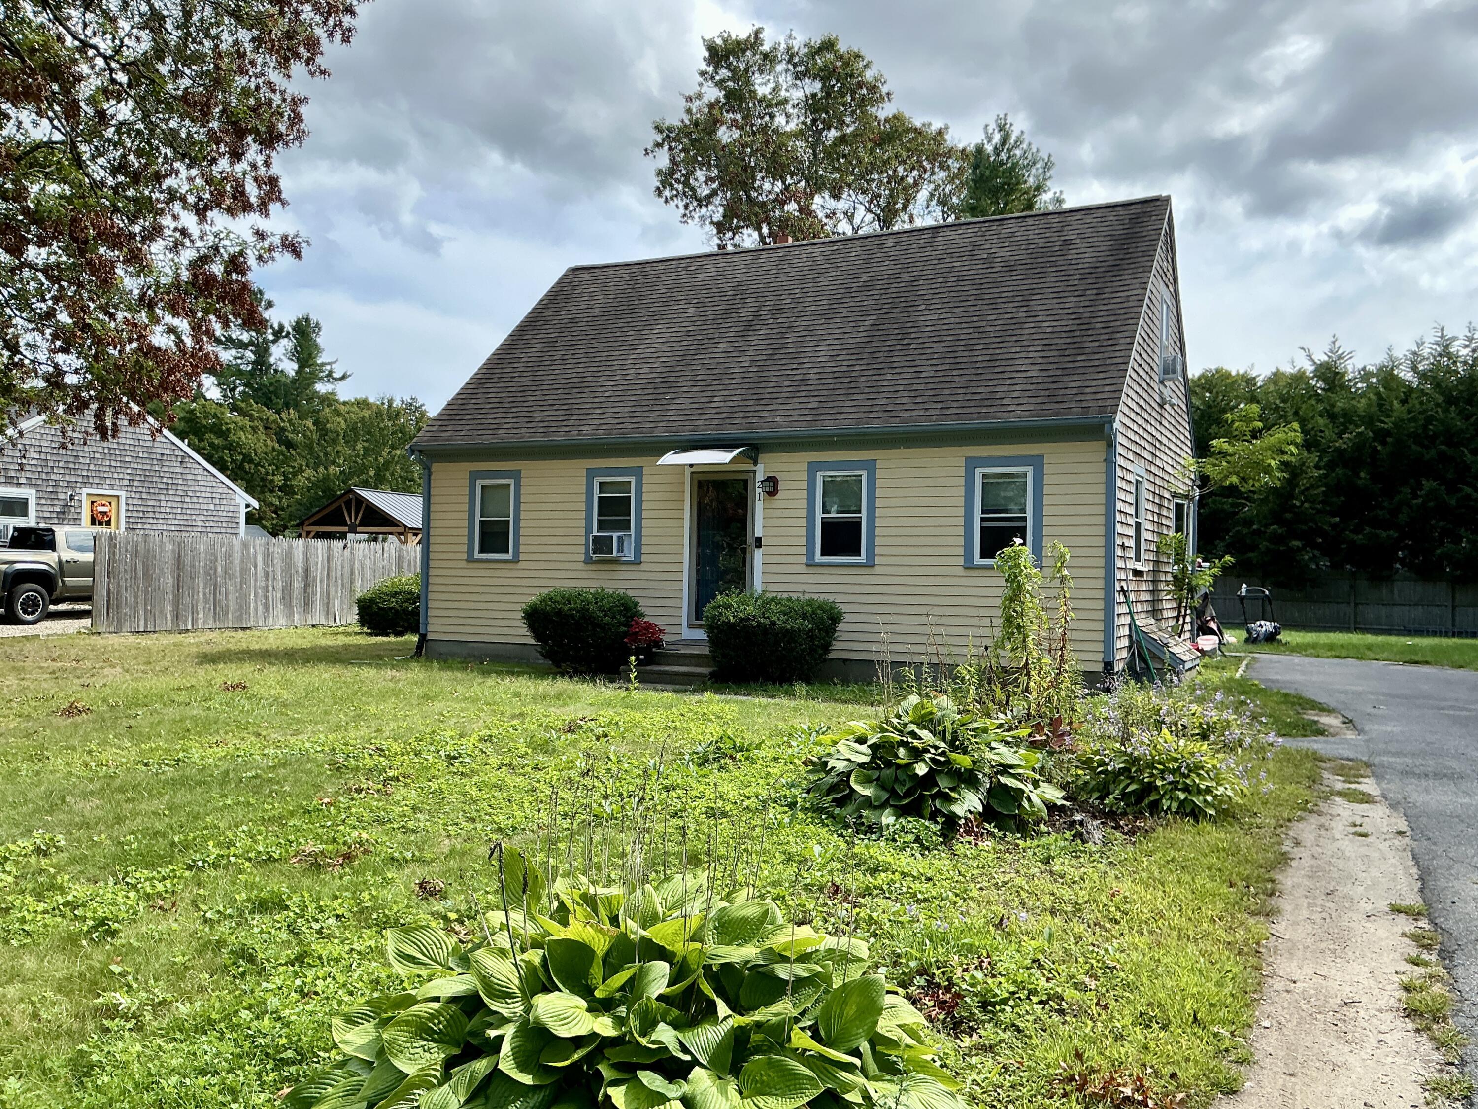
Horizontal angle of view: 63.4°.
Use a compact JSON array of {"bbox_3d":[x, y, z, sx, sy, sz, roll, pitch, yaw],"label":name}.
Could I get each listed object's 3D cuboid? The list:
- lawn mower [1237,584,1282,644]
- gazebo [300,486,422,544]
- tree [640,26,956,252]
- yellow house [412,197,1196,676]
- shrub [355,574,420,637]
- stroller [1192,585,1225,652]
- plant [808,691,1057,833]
[{"bbox_3d":[9.398,1.140,21.600,0.580,1.020,1.400,1,-1,6],"label":"lawn mower"},{"bbox_3d":[-9.428,-0.107,33.556,3.600,3.270,4.200,1,-1,22],"label":"gazebo"},{"bbox_3d":[1.749,-6.056,31.500,8.500,15.500,8.200,1,-1,0],"label":"tree"},{"bbox_3d":[1.547,-1.736,18.719,9.960,6.770,8.350,1,-1,27],"label":"yellow house"},{"bbox_3d":[-6.257,0.944,22.300,1.750,1.170,1.600,1,-1,-15],"label":"shrub"},{"bbox_3d":[8.106,1.142,20.800,0.900,1.060,0.600,0,-1,35],"label":"stroller"},{"bbox_3d":[1.188,1.153,7.300,1.550,0.660,1.500,1,-1,9],"label":"plant"}]

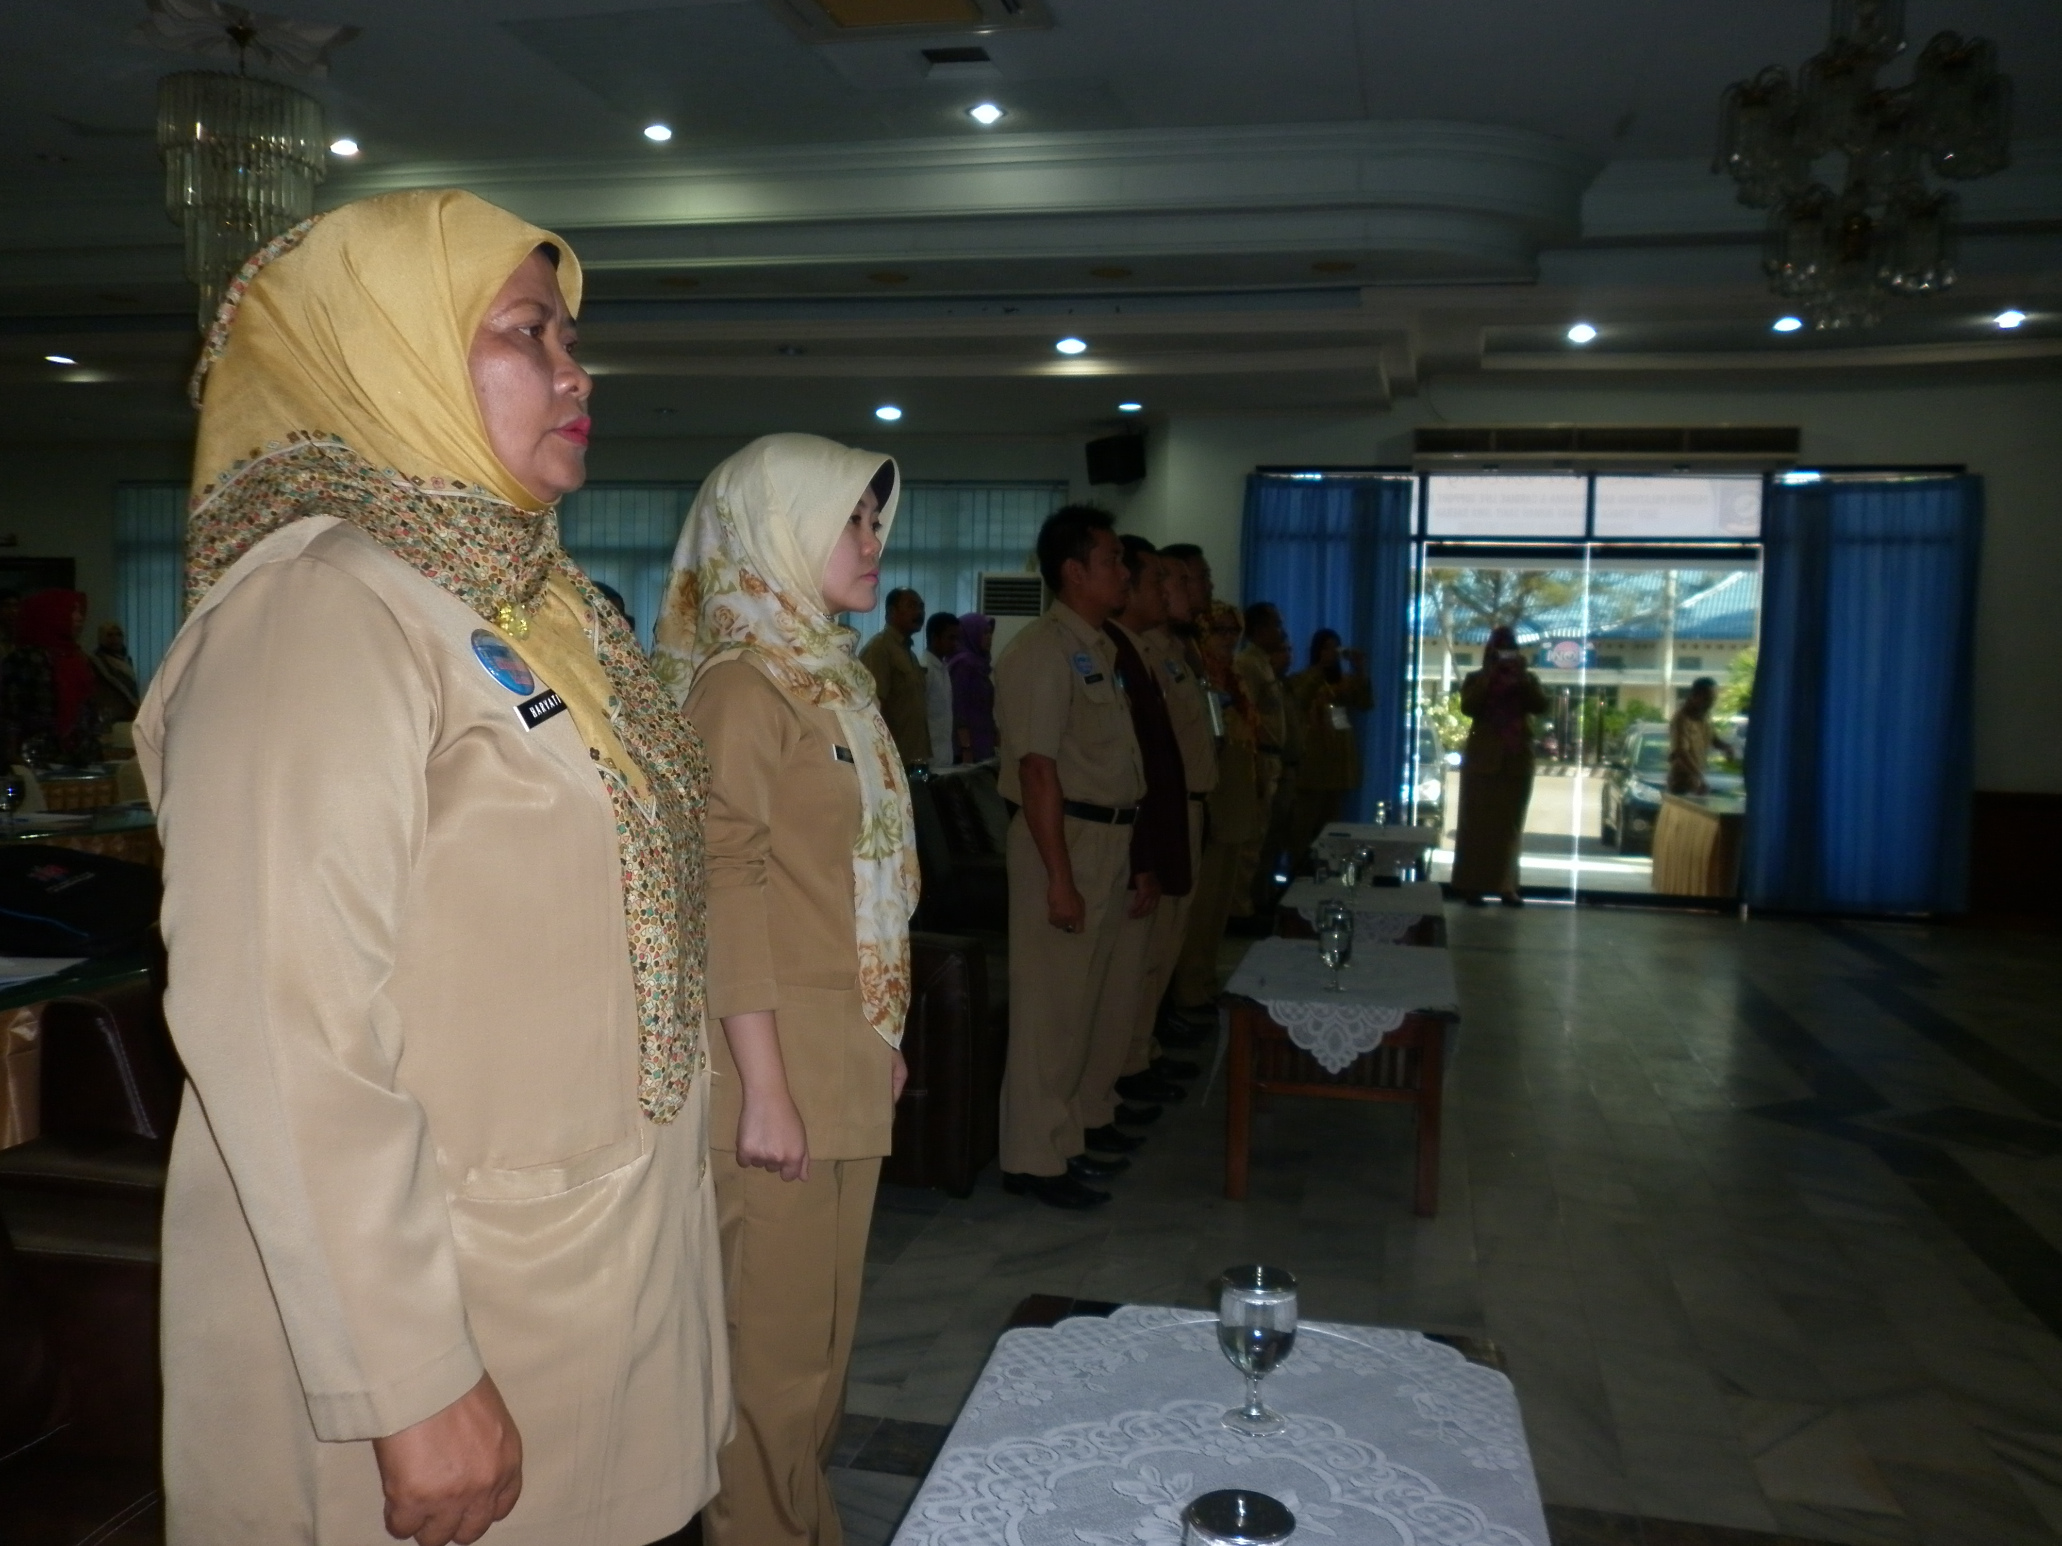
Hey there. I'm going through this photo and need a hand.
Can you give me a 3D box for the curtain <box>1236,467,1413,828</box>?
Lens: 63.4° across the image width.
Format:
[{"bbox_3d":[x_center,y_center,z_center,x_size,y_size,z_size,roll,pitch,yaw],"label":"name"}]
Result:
[{"bbox_3d":[1.739,-0.545,9.864,0.980,2.460,0.160,2,3,11],"label":"curtain"}]

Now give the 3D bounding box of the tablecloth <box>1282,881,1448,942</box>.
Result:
[{"bbox_3d":[1.280,0.542,6.376,0.600,0.170,1.100,2,3,13],"label":"tablecloth"}]

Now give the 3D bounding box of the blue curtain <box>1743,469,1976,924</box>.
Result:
[{"bbox_3d":[4.930,-0.461,9.892,1.240,2.580,0.160,2,3,13],"label":"blue curtain"}]

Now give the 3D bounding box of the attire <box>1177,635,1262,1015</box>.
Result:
[{"bbox_3d":[0.712,0.269,6.429,0.330,1.300,0.460,2,3,13],"label":"attire"}]

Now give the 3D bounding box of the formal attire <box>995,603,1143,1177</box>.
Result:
[{"bbox_3d":[0.094,0.276,4.146,0.350,1.410,0.520,3,4,20],"label":"formal attire"}]

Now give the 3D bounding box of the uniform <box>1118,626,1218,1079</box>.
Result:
[{"bbox_3d":[0.417,0.241,5.232,0.340,1.420,0.500,2,3,13],"label":"uniform"}]

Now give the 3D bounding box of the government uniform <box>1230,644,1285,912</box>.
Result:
[{"bbox_3d":[1.188,0.044,8.775,0.320,1.450,0.480,2,3,13],"label":"government uniform"}]

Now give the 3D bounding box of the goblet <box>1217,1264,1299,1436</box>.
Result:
[{"bbox_3d":[0.234,0.602,1.725,0.081,0.155,0.081,1,3,0],"label":"goblet"}]

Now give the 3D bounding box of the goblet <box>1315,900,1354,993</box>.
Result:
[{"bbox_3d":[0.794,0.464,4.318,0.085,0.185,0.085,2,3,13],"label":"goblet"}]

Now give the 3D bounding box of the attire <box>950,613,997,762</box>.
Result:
[{"bbox_3d":[-0.305,-0.058,8.900,0.320,1.580,0.460,2,3,10],"label":"attire"}]

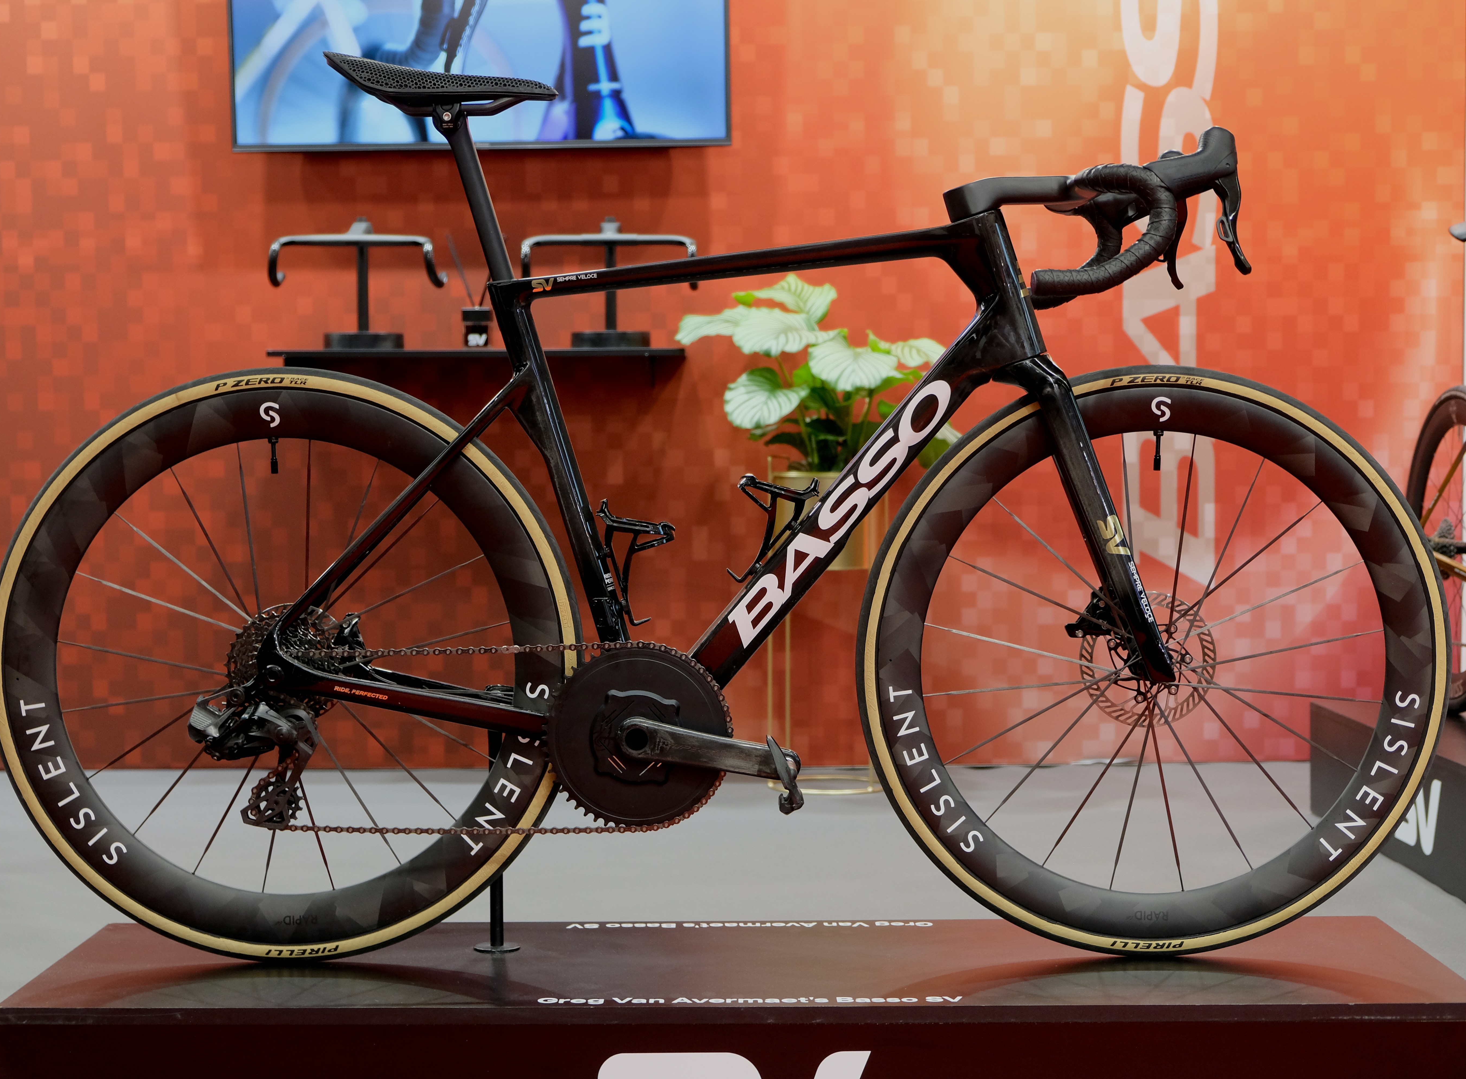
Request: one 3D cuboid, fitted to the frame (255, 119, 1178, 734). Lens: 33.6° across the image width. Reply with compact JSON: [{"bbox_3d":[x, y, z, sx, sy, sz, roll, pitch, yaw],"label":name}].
[{"bbox_3d":[-0.018,-0.120,2.757,1.027,0.707,0.150,0,3,0],"label":"frame"}]

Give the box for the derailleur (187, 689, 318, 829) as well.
[{"bbox_3d":[-0.534,0.244,2.700,0.145,0.157,0.068,0,3,0],"label":"derailleur"}]

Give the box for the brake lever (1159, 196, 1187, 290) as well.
[{"bbox_3d":[0.530,-0.355,2.915,0.041,0.110,0.035,0,3,0],"label":"brake lever"}]

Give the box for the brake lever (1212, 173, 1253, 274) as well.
[{"bbox_3d":[0.530,-0.335,2.576,0.043,0.108,0.035,0,3,0],"label":"brake lever"}]

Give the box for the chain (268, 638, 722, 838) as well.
[{"bbox_3d":[-0.269,0.223,2.721,0.530,0.222,0.028,0,3,0],"label":"chain"}]

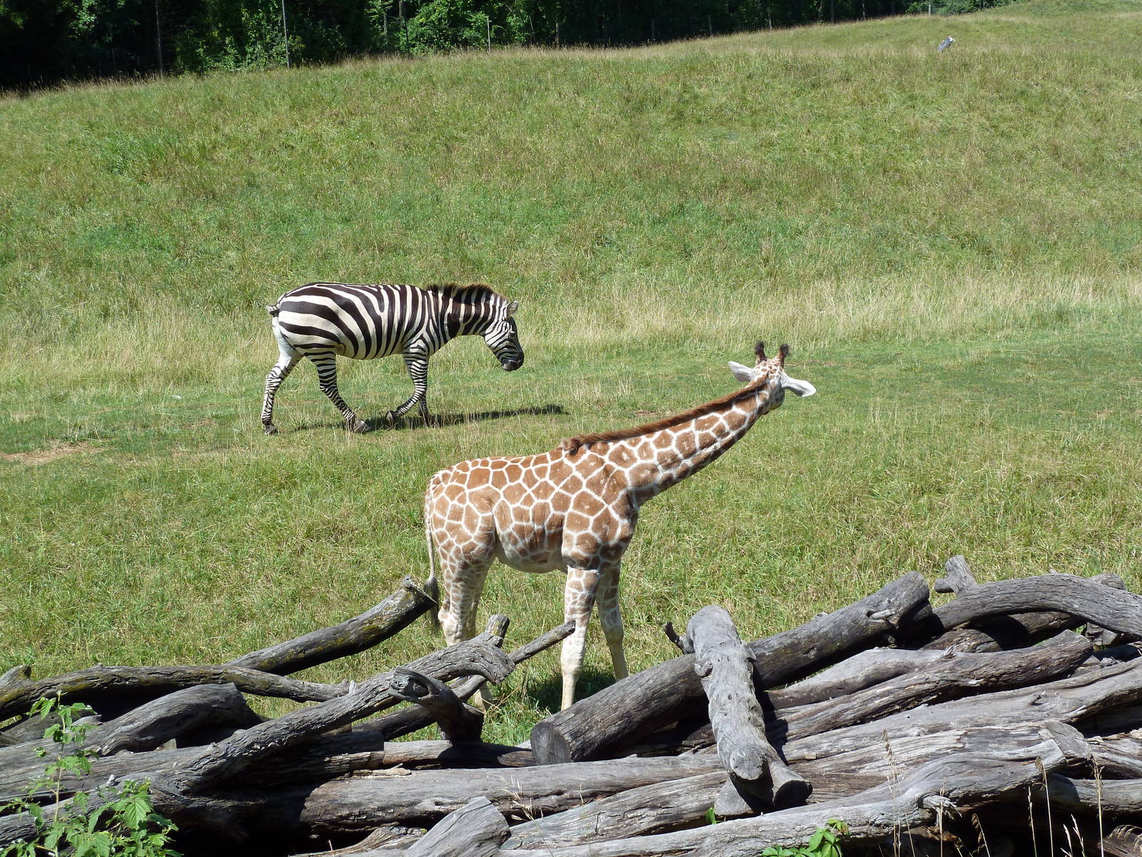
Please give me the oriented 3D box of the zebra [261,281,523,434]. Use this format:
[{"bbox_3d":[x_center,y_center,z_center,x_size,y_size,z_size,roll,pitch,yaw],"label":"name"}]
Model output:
[{"bbox_3d":[-1.614,-0.658,13.028,2.367,1.343,0.500,-3,11,-4],"label":"zebra"}]

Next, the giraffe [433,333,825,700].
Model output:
[{"bbox_3d":[0.204,0.587,7.171,1.884,1.996,0.500,-1,11,9],"label":"giraffe"}]

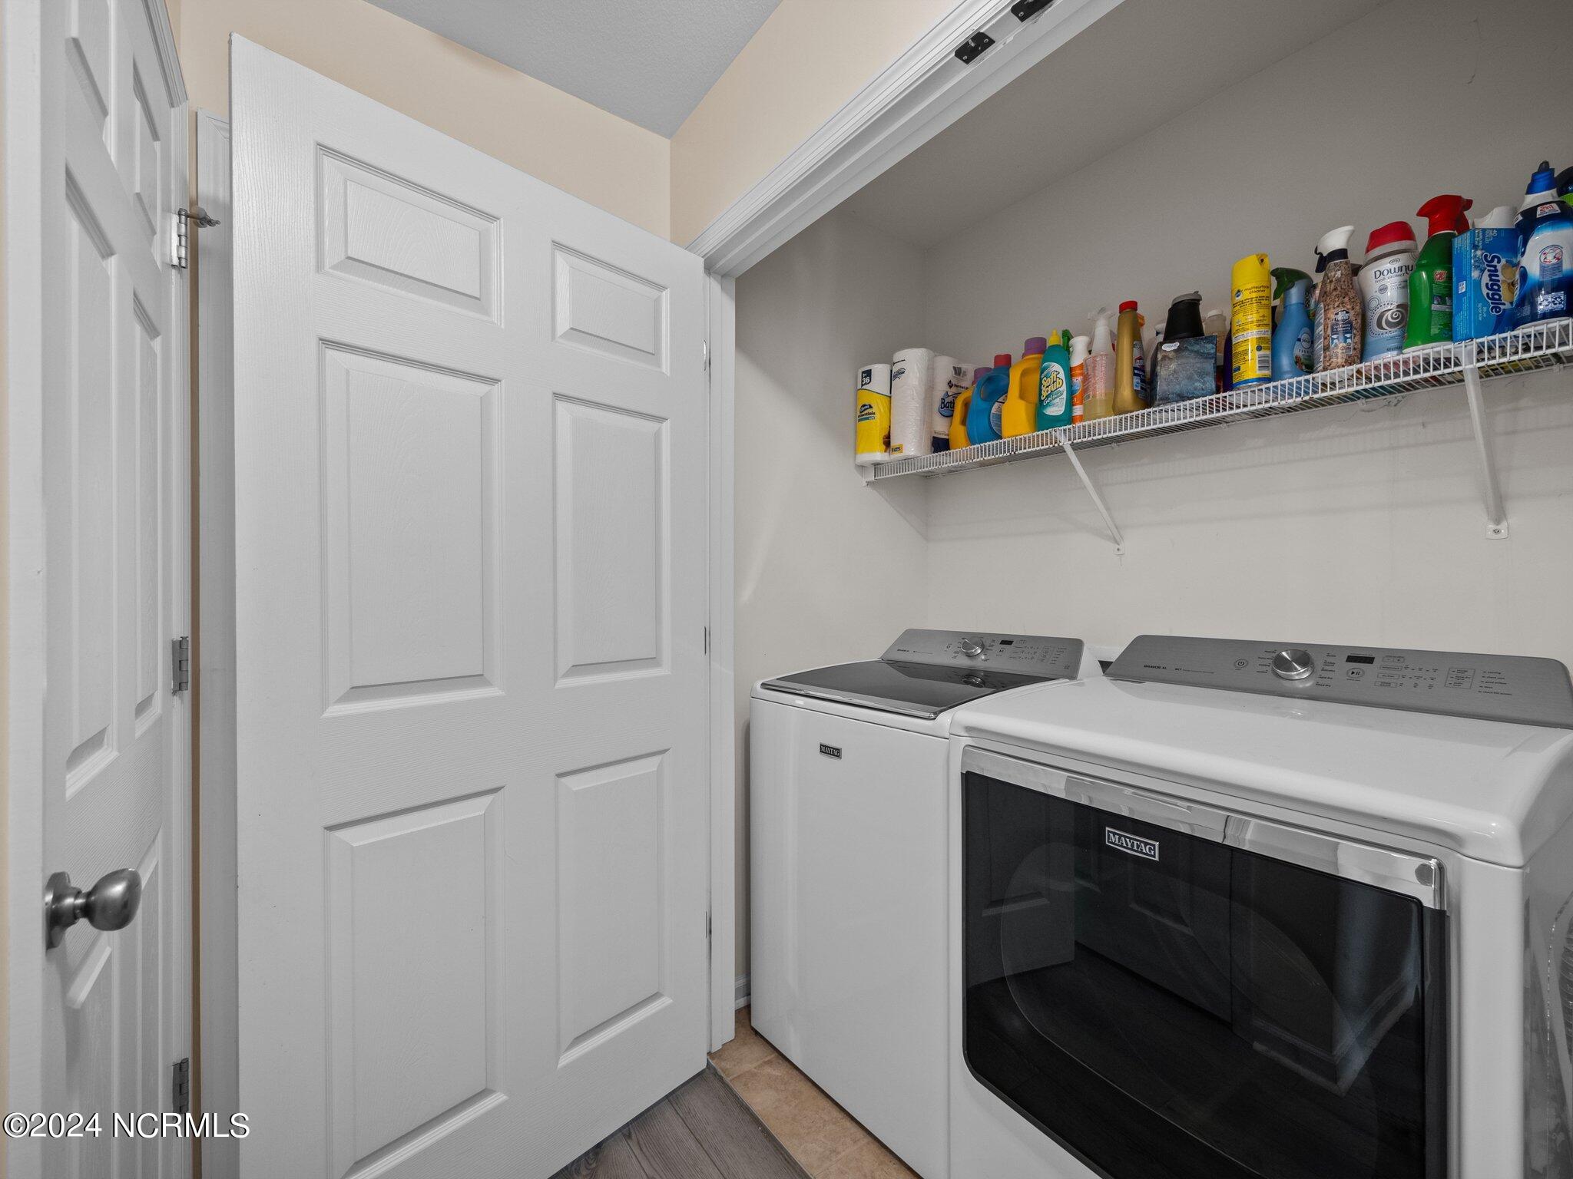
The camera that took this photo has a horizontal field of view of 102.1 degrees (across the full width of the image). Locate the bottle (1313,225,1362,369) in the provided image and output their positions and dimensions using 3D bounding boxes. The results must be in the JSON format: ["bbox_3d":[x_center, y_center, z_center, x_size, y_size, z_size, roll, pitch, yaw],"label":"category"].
[{"bbox_3d":[0.992,-0.517,1.143,0.070,0.258,0.062,0,0,18],"label":"bottle"}]

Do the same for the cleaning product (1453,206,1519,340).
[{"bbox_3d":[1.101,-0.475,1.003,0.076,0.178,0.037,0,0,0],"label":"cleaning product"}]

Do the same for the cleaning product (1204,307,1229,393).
[{"bbox_3d":[0.981,-0.526,1.451,0.061,0.233,0.057,0,0,25],"label":"cleaning product"}]

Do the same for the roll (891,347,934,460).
[{"bbox_3d":[0.399,-0.574,2.010,0.130,0.315,0.130,0,0,12],"label":"roll"}]

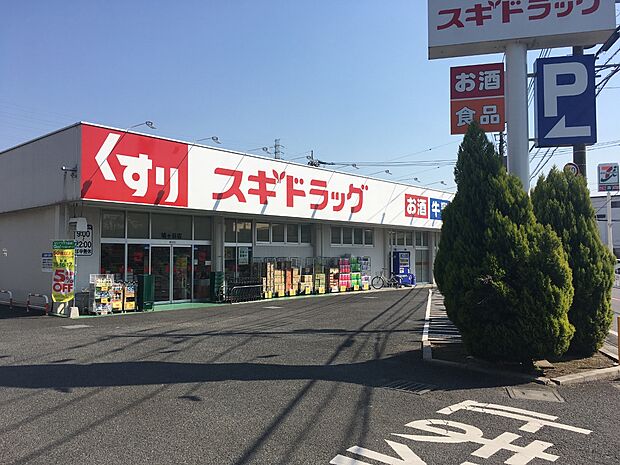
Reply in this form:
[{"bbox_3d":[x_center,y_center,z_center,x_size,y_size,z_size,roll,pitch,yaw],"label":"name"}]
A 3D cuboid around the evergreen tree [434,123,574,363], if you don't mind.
[{"bbox_3d":[3.070,0.120,8.200,2.200,3.700,2.050,0,-3,0],"label":"evergreen tree"}]

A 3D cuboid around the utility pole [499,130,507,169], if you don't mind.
[{"bbox_3d":[14.100,-2.200,38.000,0.320,11.000,0.320,0,-3,0],"label":"utility pole"}]

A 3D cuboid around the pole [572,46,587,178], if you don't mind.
[{"bbox_3d":[6.390,-2.900,12.300,0.330,10.000,0.330,0,-3,0],"label":"pole"}]

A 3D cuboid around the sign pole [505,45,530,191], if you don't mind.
[{"bbox_3d":[4.280,-0.850,10.600,0.440,5.900,0.440,-1,-3,14],"label":"sign pole"}]

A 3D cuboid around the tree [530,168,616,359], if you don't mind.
[{"bbox_3d":[4.480,0.430,9.000,1.600,3.140,1.600,0,-3,0],"label":"tree"}]

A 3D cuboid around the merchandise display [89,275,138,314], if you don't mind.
[{"bbox_3d":[-5.920,1.830,15.600,0.450,1.170,1.350,-3,-4,43],"label":"merchandise display"}]

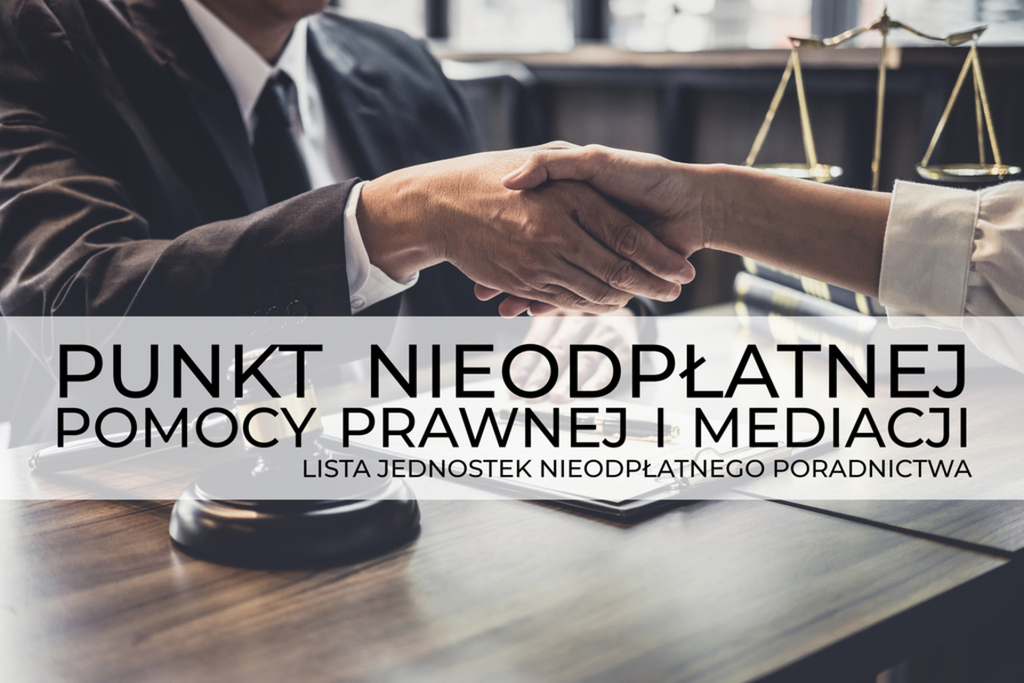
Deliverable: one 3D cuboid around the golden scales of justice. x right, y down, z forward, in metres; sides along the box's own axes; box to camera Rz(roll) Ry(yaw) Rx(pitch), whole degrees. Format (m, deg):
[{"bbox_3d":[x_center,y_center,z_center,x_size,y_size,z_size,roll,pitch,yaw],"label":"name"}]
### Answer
[{"bbox_3d":[0.339,-0.202,1.390,0.255,0.220,0.100,6,13,23],"label":"golden scales of justice"}]

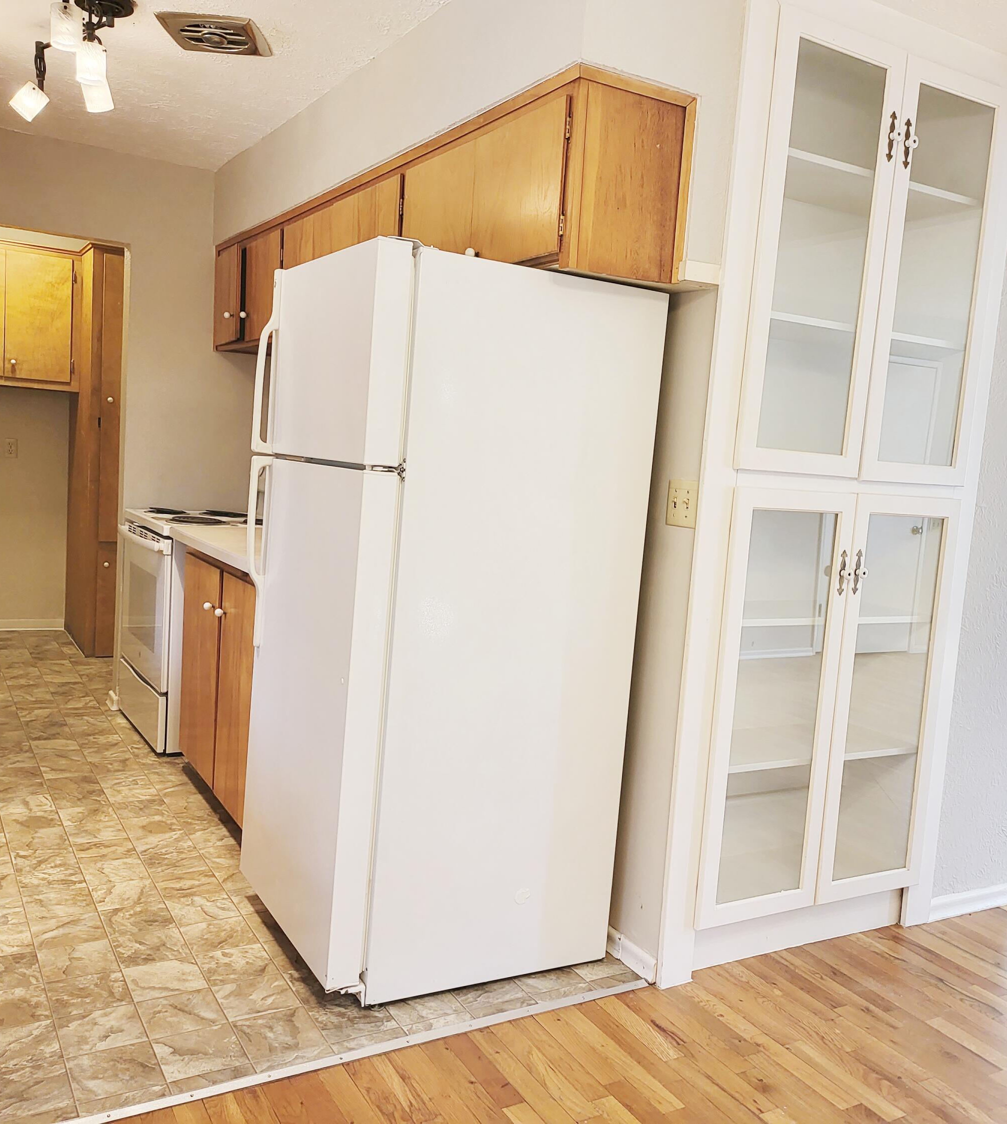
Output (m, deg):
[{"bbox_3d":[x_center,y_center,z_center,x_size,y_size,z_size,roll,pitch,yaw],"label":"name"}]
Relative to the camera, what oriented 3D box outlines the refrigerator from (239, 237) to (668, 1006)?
[{"bbox_3d":[-0.188,0.133,2.690,0.789,1.710,0.701,1,7,-29],"label":"refrigerator"}]

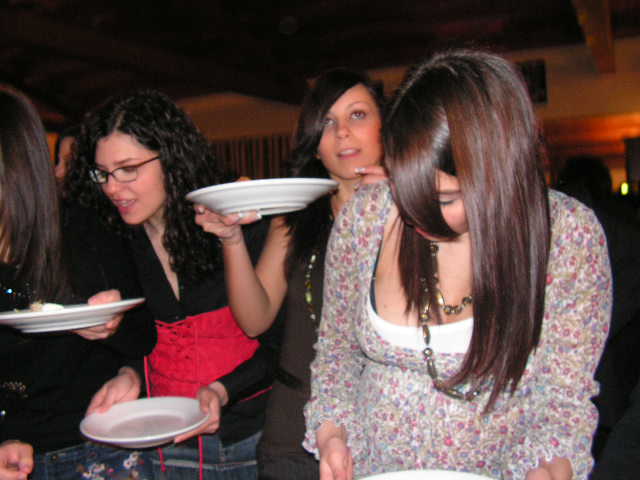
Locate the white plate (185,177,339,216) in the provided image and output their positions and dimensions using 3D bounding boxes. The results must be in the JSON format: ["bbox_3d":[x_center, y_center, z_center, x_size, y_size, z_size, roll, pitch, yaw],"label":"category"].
[{"bbox_3d":[-0.099,-0.072,1.159,0.267,0.031,0.267,-5,-3,0],"label":"white plate"}]

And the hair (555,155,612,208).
[{"bbox_3d":[1.033,-0.225,2.600,0.200,0.230,0.220,0,2,6],"label":"hair"}]

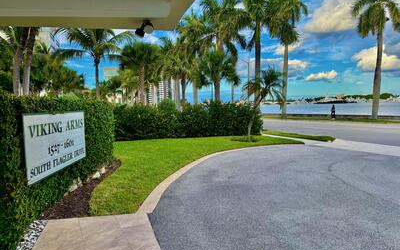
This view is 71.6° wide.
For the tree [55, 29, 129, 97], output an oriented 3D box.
[{"bbox_3d":[-7.217,-3.342,18.791,5.207,7.022,5.207,0,5,0],"label":"tree"}]

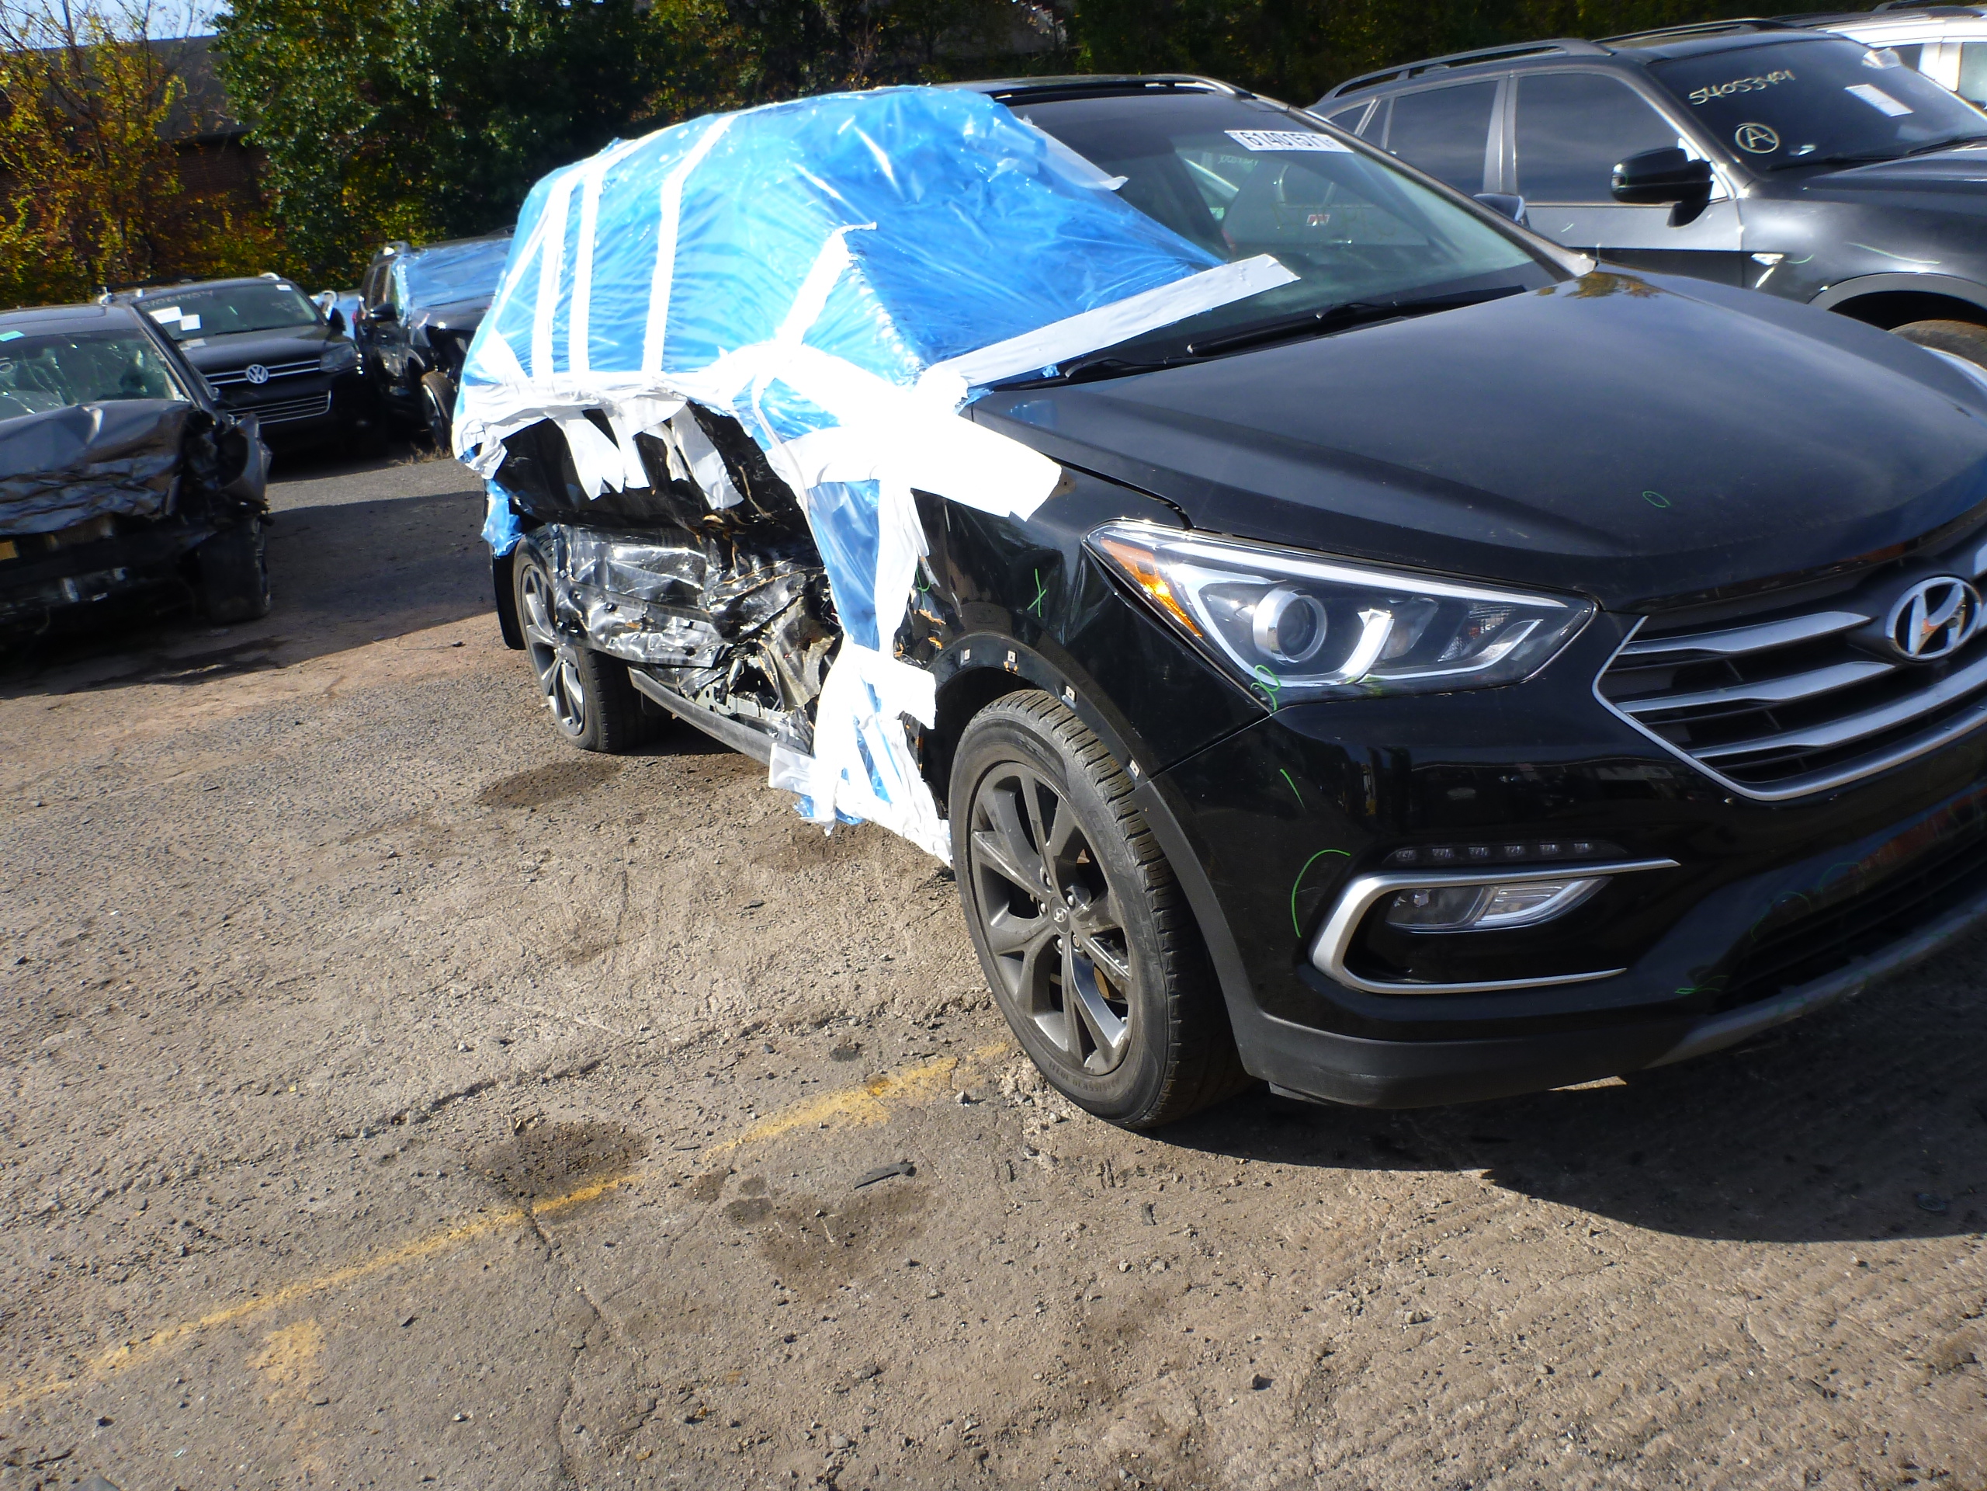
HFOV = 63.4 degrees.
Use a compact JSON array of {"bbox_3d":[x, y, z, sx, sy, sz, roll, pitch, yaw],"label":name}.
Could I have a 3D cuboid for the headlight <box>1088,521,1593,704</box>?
[{"bbox_3d":[0.440,-0.184,2.125,0.380,0.230,0.600,-17,20,-28],"label":"headlight"}]

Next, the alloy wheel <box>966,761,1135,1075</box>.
[{"bbox_3d":[0.155,0.259,2.594,0.200,0.520,0.520,-16,20,-25],"label":"alloy wheel"}]

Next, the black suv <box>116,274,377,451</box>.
[{"bbox_3d":[-7.350,-3.630,15.550,2.000,1.730,4.800,-16,20,-26],"label":"black suv"}]

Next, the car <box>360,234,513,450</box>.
[{"bbox_3d":[-4.930,-3.980,15.600,2.000,1.740,4.820,-16,20,-25],"label":"car"}]

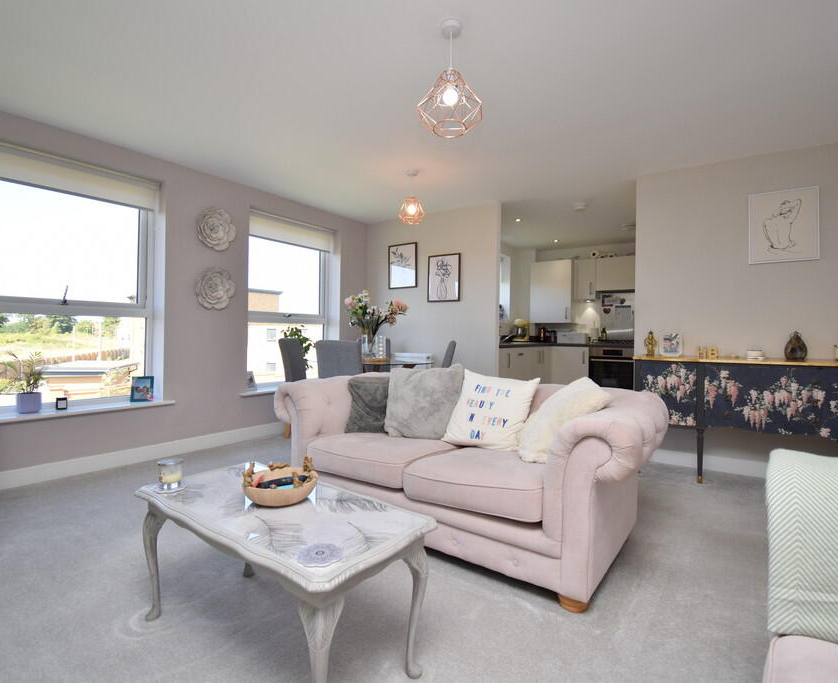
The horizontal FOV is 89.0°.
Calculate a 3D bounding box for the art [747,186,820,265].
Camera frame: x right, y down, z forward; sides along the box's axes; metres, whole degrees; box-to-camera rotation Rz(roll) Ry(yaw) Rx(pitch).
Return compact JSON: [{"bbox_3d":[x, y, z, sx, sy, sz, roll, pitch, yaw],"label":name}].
[{"bbox_3d":[2.611,-0.828,3.060,0.395,0.510,0.025,2,1,36],"label":"art"}]

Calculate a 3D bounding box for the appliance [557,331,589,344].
[{"bbox_3d":[2.201,-0.050,6.075,0.400,0.165,0.200,1,1,35],"label":"appliance"}]

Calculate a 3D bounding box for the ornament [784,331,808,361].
[{"bbox_3d":[2.477,0.031,2.801,0.115,0.192,0.110,1,1,35],"label":"ornament"}]

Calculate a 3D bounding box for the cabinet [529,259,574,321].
[{"bbox_3d":[2.026,-0.711,6.386,0.600,0.890,0.350,1,1,35],"label":"cabinet"}]

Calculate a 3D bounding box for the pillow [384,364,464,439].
[{"bbox_3d":[0.026,0.351,2.500,0.440,0.430,0.150,2,-19,25],"label":"pillow"}]

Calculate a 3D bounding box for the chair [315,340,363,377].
[{"bbox_3d":[-0.606,0.465,3.930,0.440,0.960,0.580,1,1,19],"label":"chair"}]

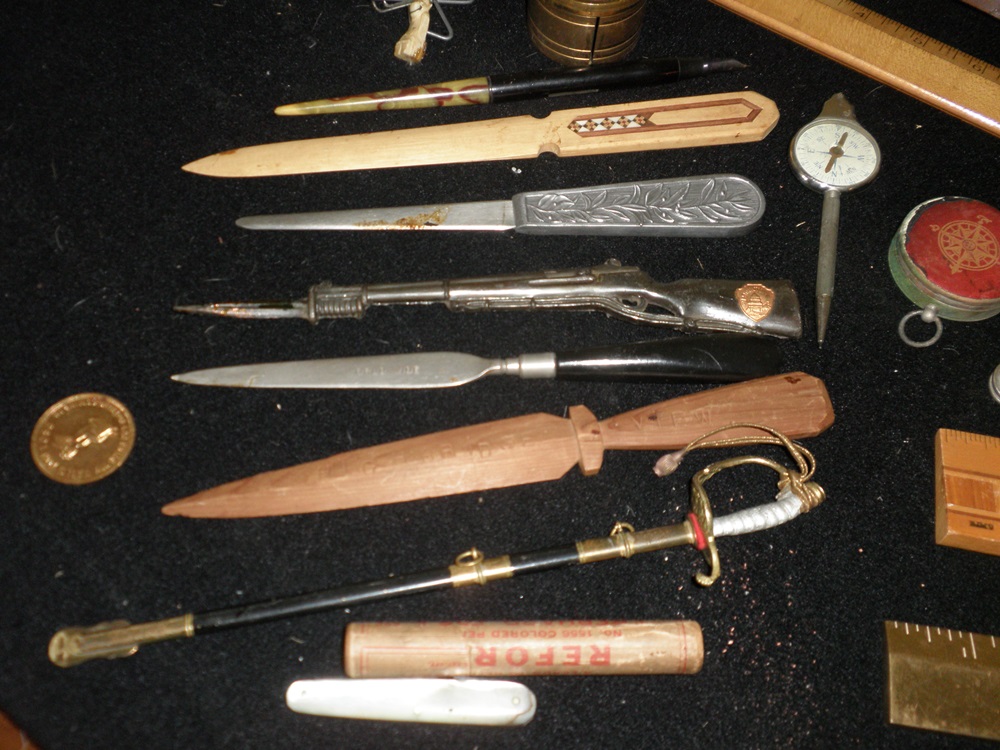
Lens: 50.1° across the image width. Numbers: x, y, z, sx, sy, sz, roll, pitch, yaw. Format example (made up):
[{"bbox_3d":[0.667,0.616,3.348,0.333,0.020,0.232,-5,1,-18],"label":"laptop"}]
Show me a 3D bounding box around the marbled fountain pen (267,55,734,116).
[{"bbox_3d":[0.006,-0.113,0.414,0.185,0.010,0.010,-7,62,-6],"label":"marbled fountain pen"}]

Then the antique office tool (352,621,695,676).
[{"bbox_3d":[0.007,0.078,0.306,0.102,0.015,0.015,0,61,-2],"label":"antique office tool"}]

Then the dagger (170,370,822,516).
[{"bbox_3d":[0.003,0.024,0.338,0.215,0.010,0.022,-9,62,-7],"label":"dagger"}]

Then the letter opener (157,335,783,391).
[{"bbox_3d":[-0.006,-0.003,0.353,0.203,0.009,0.016,-2,61,-3],"label":"letter opener"}]

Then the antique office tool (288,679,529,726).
[{"bbox_3d":[-0.025,0.092,0.301,0.070,0.007,0.011,2,61,-1],"label":"antique office tool"}]

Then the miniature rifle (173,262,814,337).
[{"bbox_3d":[-0.003,-0.027,0.367,0.215,0.009,0.029,0,61,-2],"label":"miniature rifle"}]

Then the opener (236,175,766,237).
[{"bbox_3d":[0.002,-0.059,0.386,0.192,0.007,0.026,-3,61,-4],"label":"opener"}]

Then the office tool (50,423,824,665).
[{"bbox_3d":[-0.014,0.053,0.320,0.236,0.012,0.049,-10,62,-8],"label":"office tool"}]

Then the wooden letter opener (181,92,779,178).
[{"bbox_3d":[-0.004,-0.089,0.403,0.227,0.006,0.020,-6,61,-6],"label":"wooden letter opener"}]

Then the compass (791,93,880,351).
[{"bbox_3d":[0.120,-0.059,0.388,0.033,0.011,0.118,11,61,4],"label":"compass"}]

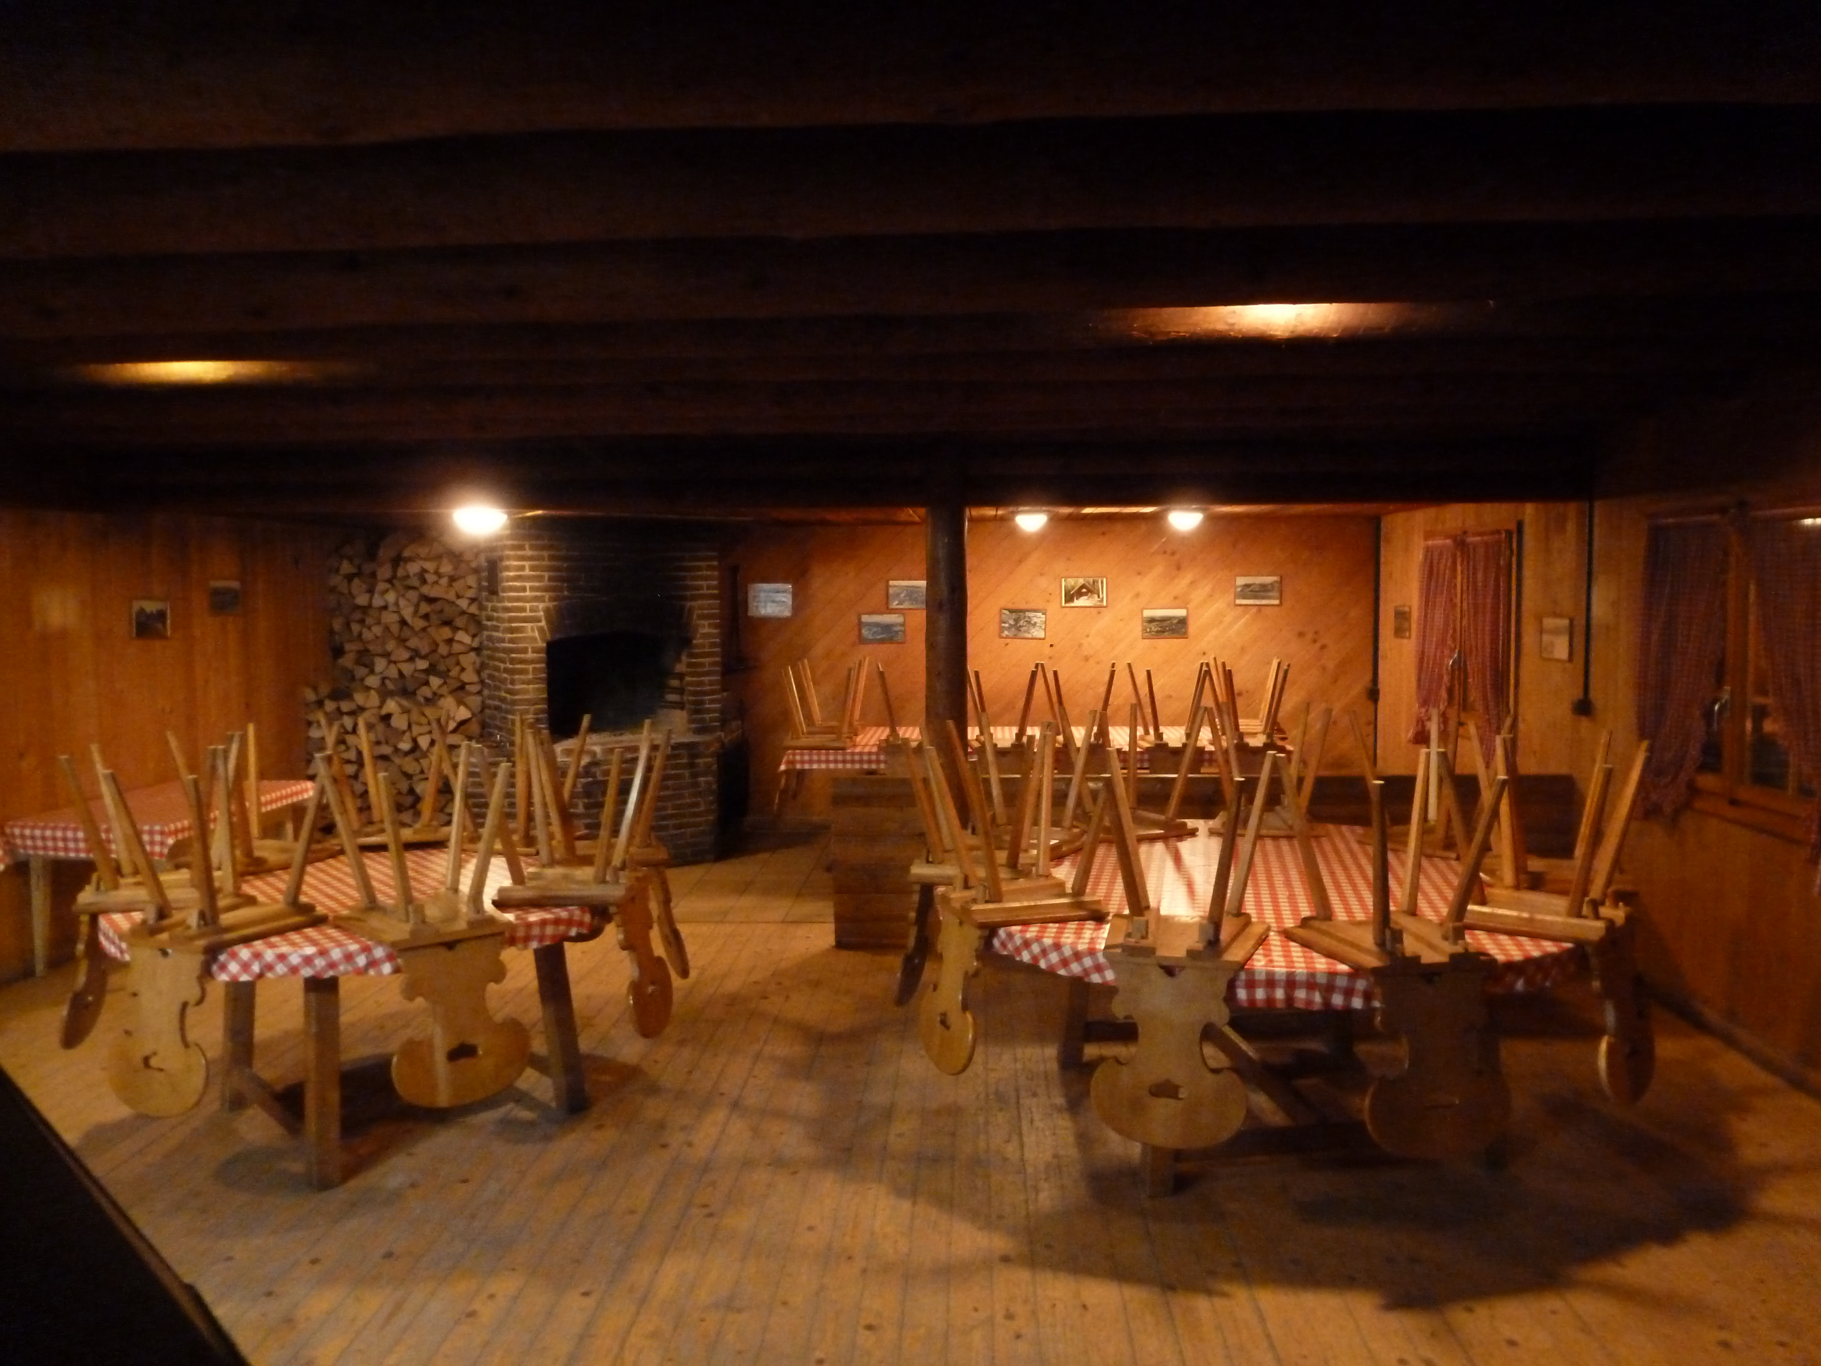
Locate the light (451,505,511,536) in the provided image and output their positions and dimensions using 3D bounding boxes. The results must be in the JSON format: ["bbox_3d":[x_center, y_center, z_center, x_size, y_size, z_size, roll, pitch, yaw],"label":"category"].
[{"bbox_3d":[-2.181,-0.819,6.400,0.260,0.125,0.260,0,5,3],"label":"light"}]

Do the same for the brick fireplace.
[{"bbox_3d":[-2.007,0.032,8.113,1.445,2.148,1.000,-3,5,-31],"label":"brick fireplace"}]

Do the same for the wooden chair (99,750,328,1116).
[{"bbox_3d":[-1.908,0.677,3.485,0.430,0.926,0.472,1,5,21],"label":"wooden chair"}]

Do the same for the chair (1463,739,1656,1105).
[{"bbox_3d":[1.764,0.648,3.481,0.430,0.926,0.472,-5,6,-44],"label":"chair"}]

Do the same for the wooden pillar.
[{"bbox_3d":[0.195,0.183,6.156,0.205,2.129,0.205,0,5,3],"label":"wooden pillar"}]

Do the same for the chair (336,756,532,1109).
[{"bbox_3d":[-1.337,0.670,3.513,0.430,0.926,0.472,-4,6,-39],"label":"chair"}]

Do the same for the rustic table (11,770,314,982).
[{"bbox_3d":[-3.404,0.925,5.867,0.744,0.755,1.152,0,5,3],"label":"rustic table"}]

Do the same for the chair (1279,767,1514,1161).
[{"bbox_3d":[1.237,0.673,3.218,0.430,0.926,0.472,-1,5,-9],"label":"chair"}]

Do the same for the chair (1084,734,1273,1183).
[{"bbox_3d":[0.697,0.673,3.276,0.430,0.926,0.472,1,5,18],"label":"chair"}]

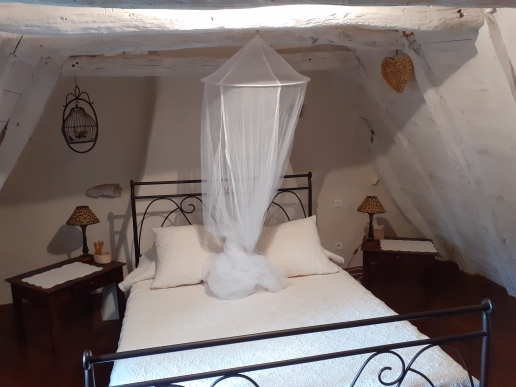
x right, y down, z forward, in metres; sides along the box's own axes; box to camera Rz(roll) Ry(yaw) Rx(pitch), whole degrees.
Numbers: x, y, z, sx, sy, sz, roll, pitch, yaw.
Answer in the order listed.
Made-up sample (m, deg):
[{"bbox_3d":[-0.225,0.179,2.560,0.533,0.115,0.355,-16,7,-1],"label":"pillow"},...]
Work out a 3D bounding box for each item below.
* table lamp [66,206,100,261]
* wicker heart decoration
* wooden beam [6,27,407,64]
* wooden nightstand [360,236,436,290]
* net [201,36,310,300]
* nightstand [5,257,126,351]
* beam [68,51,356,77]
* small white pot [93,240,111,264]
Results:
[{"bbox_3d":[-1.394,0.317,3.228,0.272,0.430,0.272,4,11,30],"label":"table lamp"},{"bbox_3d":[0.933,-0.792,2.687,0.222,0.255,0.050,-1,9,-1],"label":"wicker heart decoration"},{"bbox_3d":[-0.185,-0.949,2.477,2.350,0.170,0.180,-5,10,-12],"label":"wooden beam"},{"bbox_3d":[1.266,0.676,3.669,0.599,0.430,0.474,2,10,19],"label":"wooden nightstand"},{"bbox_3d":[0.000,-0.186,2.567,0.700,1.590,0.680,-3,9,-13],"label":"net"},{"bbox_3d":[-1.385,0.796,2.991,0.491,0.440,0.636,4,11,30],"label":"nightstand"},{"bbox_3d":[-0.308,-1.037,3.192,2.330,0.155,0.150,-5,10,-12],"label":"beam"},{"bbox_3d":[-1.310,0.485,3.373,0.148,0.176,0.148,-3,10,-12],"label":"small white pot"}]

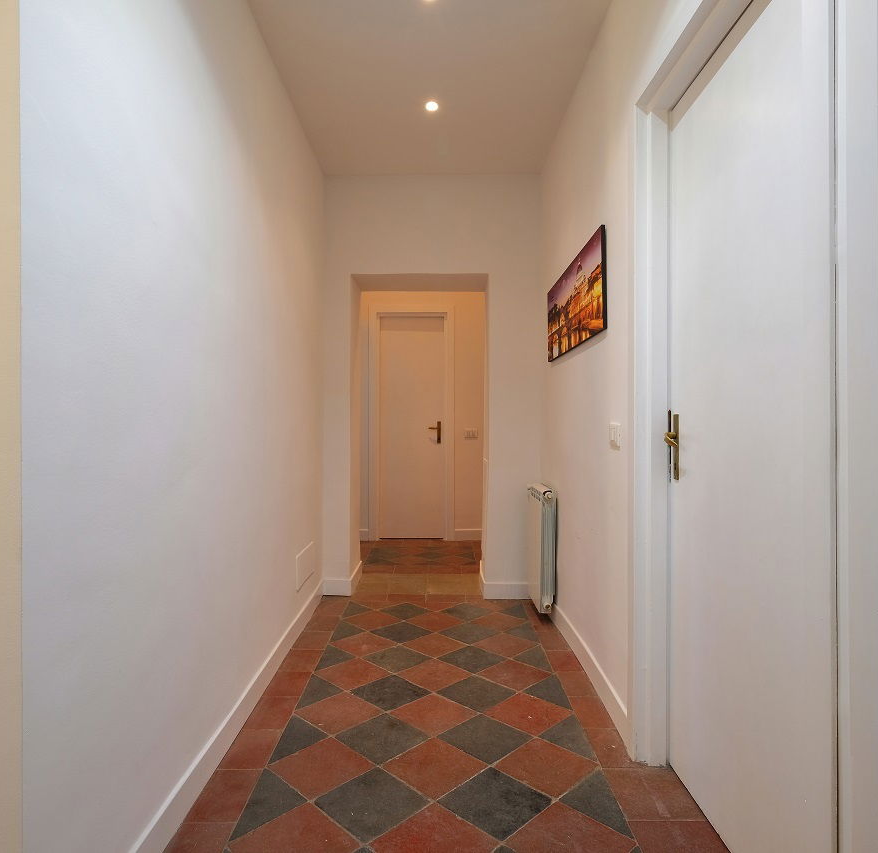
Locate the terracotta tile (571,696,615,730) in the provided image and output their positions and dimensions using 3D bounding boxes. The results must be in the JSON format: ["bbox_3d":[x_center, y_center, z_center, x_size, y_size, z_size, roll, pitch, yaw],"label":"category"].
[{"bbox_3d":[0.583,1.096,2.168,0.106,0.015,0.240,0,0,0],"label":"terracotta tile"}]

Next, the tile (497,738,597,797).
[{"bbox_3d":[0.342,1.096,1.826,0.243,0.015,0.243,0,0,45],"label":"tile"}]

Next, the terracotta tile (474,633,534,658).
[{"bbox_3d":[0.340,1.115,2.884,0.248,0.013,0.248,0,-1,45],"label":"terracotta tile"}]

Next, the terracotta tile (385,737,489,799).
[{"bbox_3d":[-0.016,1.104,1.838,0.248,0.013,0.248,0,-1,45],"label":"terracotta tile"}]

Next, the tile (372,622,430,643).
[{"bbox_3d":[-0.198,1.108,3.046,0.248,0.015,0.248,0,0,45],"label":"tile"}]

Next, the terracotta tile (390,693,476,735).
[{"bbox_3d":[-0.018,1.104,2.185,0.248,0.015,0.248,0,0,45],"label":"terracotta tile"}]

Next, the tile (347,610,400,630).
[{"bbox_3d":[-0.377,1.093,3.173,0.243,0.015,0.243,0,0,45],"label":"tile"}]

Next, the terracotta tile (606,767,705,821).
[{"bbox_3d":[0.634,1.101,1.703,0.217,0.015,0.243,0,0,0],"label":"terracotta tile"}]

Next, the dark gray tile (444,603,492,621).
[{"bbox_3d":[0.160,1.119,3.406,0.248,0.013,0.248,0,-1,45],"label":"dark gray tile"}]

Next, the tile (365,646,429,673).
[{"bbox_3d":[-0.198,1.106,2.702,0.248,0.015,0.248,0,0,45],"label":"tile"}]

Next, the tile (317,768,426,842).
[{"bbox_3d":[-0.194,1.095,1.655,0.243,0.015,0.243,0,0,45],"label":"tile"}]

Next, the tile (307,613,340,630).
[{"bbox_3d":[-0.650,1.109,3.196,0.156,0.015,0.257,0,0,0],"label":"tile"}]

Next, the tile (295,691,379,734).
[{"bbox_3d":[-0.376,1.106,2.185,0.248,0.013,0.248,0,-1,45],"label":"tile"}]

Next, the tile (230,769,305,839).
[{"bbox_3d":[-0.462,1.095,1.655,0.171,0.015,0.325,0,0,0],"label":"tile"}]

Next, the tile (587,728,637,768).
[{"bbox_3d":[0.581,1.102,1.947,0.113,0.015,0.242,0,0,0],"label":"tile"}]

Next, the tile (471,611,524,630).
[{"bbox_3d":[0.339,1.099,3.190,0.243,0.015,0.243,0,0,45],"label":"tile"}]

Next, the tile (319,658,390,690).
[{"bbox_3d":[-0.377,1.106,2.529,0.248,0.015,0.248,0,0,45],"label":"tile"}]

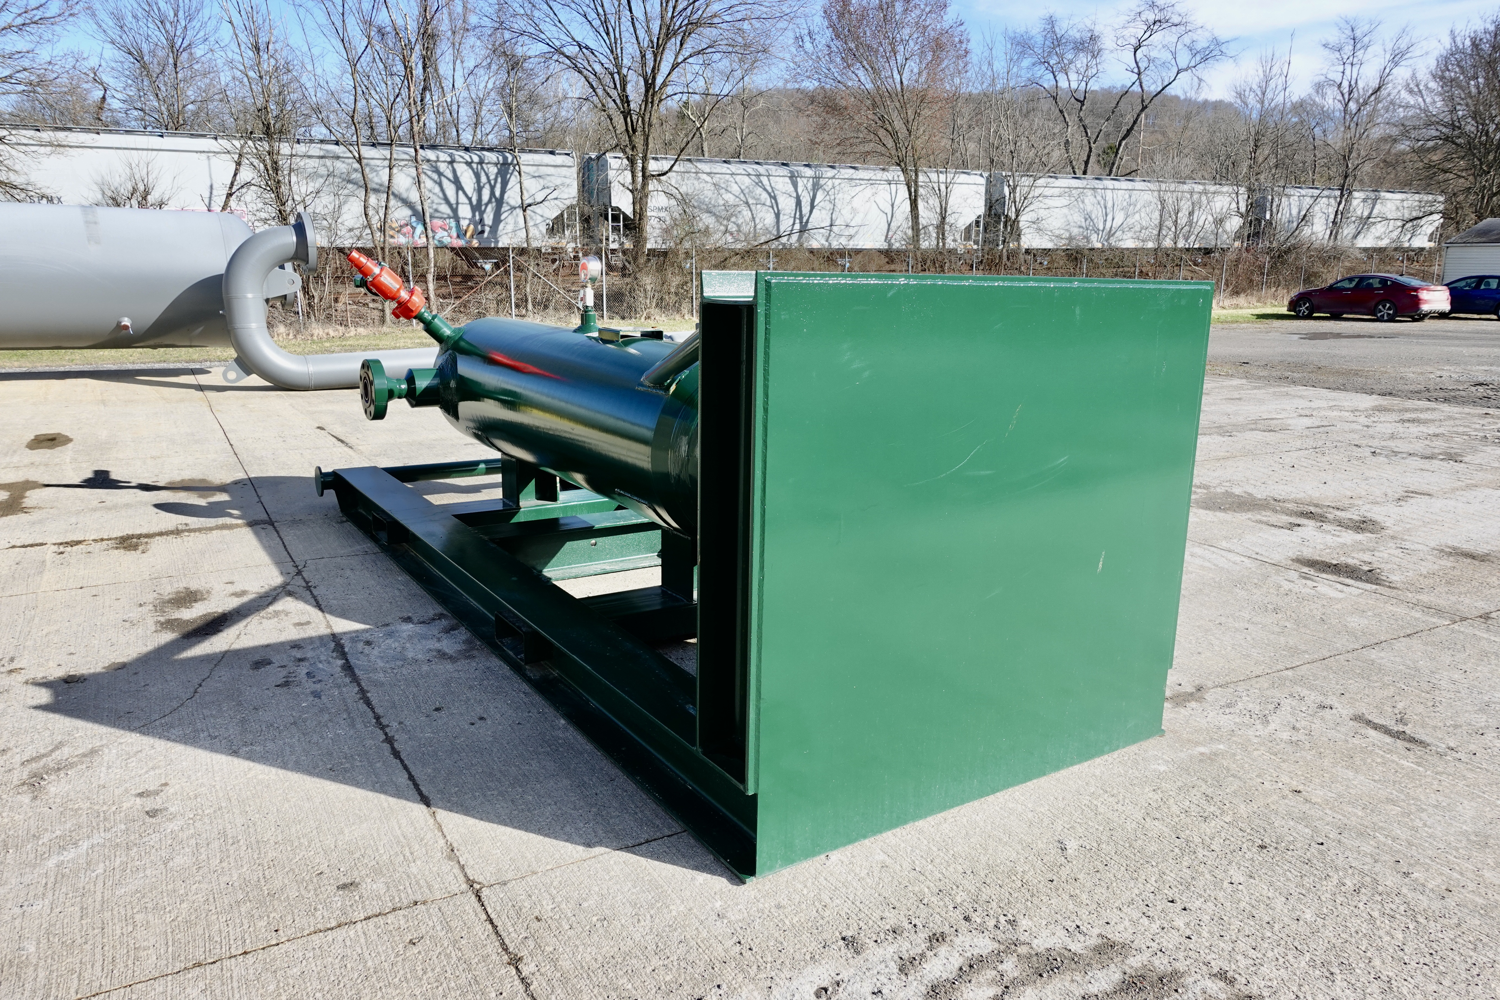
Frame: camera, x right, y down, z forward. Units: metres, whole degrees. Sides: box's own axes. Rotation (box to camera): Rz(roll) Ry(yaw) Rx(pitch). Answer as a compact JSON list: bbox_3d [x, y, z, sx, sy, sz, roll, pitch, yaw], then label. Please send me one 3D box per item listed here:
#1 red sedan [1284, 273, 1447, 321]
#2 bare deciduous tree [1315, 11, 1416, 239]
[{"bbox_3d":[20.480,-6.730,33.310,1.850,1.450,4.880,-5,13,-26],"label":"red sedan"},{"bbox_3d":[32.137,-18.324,53.113,5.200,13.550,5.200,8,14,29],"label":"bare deciduous tree"}]

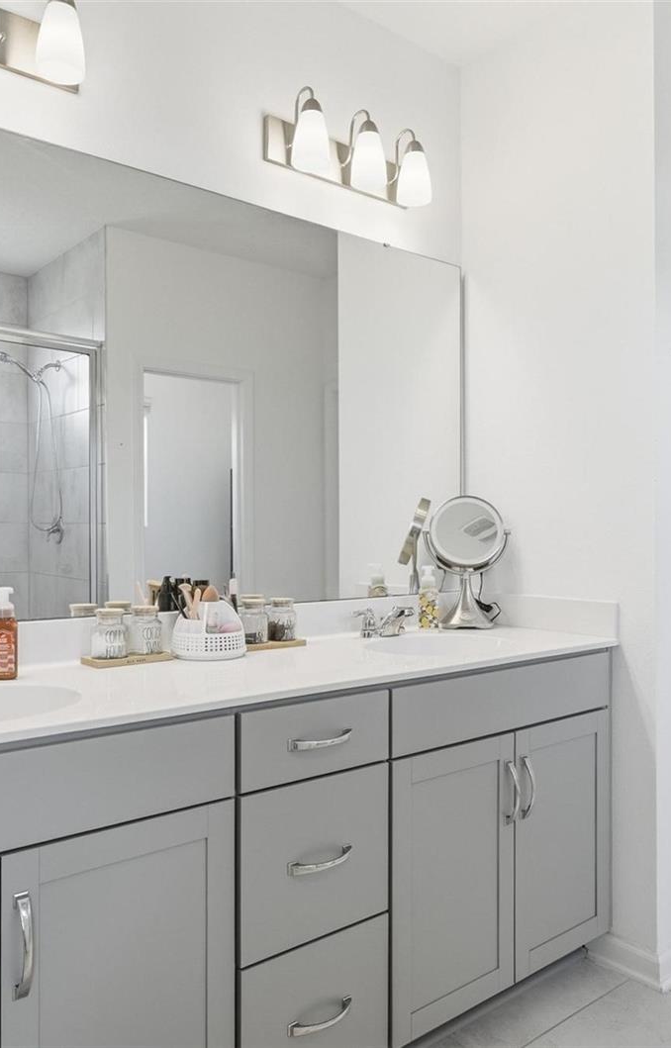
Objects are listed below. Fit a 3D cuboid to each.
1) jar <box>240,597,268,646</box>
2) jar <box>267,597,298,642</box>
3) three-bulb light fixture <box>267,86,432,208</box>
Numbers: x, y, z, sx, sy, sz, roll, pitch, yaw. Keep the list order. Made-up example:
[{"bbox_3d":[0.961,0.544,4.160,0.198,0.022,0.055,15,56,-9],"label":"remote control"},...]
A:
[{"bbox_3d":[-0.215,0.256,2.059,0.079,0.108,0.079,0,0,0],"label":"jar"},{"bbox_3d":[-0.142,0.256,2.113,0.077,0.108,0.077,0,0,0],"label":"jar"},{"bbox_3d":[0.068,-1.063,2.253,0.530,0.235,0.182,0,0,-38],"label":"three-bulb light fixture"}]

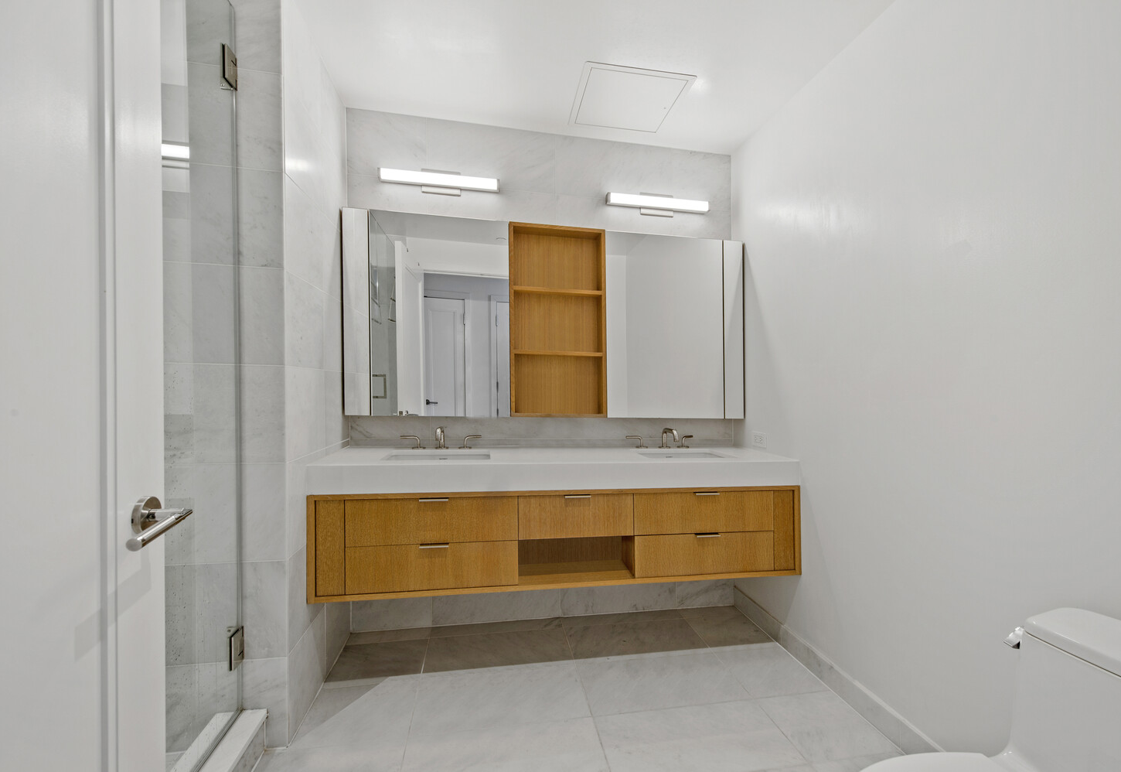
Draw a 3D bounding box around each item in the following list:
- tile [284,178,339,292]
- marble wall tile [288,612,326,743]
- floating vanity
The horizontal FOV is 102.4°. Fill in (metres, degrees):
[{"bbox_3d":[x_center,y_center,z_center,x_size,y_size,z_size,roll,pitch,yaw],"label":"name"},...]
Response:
[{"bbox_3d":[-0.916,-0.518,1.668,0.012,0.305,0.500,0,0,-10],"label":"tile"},{"bbox_3d":[-0.890,0.996,1.584,0.012,0.285,0.340,0,0,-10],"label":"marble wall tile"},{"bbox_3d":[0.022,0.541,2.000,1.935,0.484,0.512,0,0,-10],"label":"floating vanity"}]

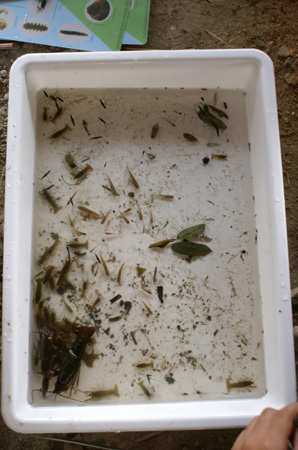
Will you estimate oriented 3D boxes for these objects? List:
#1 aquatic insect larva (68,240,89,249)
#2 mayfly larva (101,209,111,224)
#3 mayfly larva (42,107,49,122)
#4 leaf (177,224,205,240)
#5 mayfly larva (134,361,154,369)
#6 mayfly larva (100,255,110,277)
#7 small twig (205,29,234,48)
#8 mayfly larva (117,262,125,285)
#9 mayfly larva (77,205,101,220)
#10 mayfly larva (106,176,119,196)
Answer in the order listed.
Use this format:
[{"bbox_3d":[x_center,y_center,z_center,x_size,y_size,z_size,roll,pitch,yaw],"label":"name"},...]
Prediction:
[{"bbox_3d":[-0.087,0.025,0.651,0.025,0.007,0.011,0,80,-3],"label":"aquatic insect larva"},{"bbox_3d":[-0.052,-0.011,0.643,0.003,0.003,0.021,31,81,4],"label":"mayfly larva"},{"bbox_3d":[-0.134,-0.143,0.679,0.008,0.006,0.021,1,80,-2],"label":"mayfly larva"},{"bbox_3d":[0.051,0.008,0.638,0.039,0.005,0.012,-27,81,-6],"label":"leaf"},{"bbox_3d":[-0.005,0.161,0.602,0.021,0.005,0.007,-6,79,-3],"label":"mayfly larva"},{"bbox_3d":[-0.052,0.048,0.622,0.004,0.004,0.027,-21,80,-6],"label":"mayfly larva"},{"bbox_3d":[0.097,-0.256,0.719,0.047,0.003,0.002,34,81,5],"label":"small twig"},{"bbox_3d":[-0.032,0.056,0.631,0.005,0.004,0.029,18,80,2],"label":"mayfly larva"},{"bbox_3d":[-0.072,-0.016,0.630,0.030,0.005,0.007,20,79,2],"label":"mayfly larva"},{"bbox_3d":[-0.047,-0.050,0.650,0.005,0.004,0.032,-26,81,-6],"label":"mayfly larva"}]

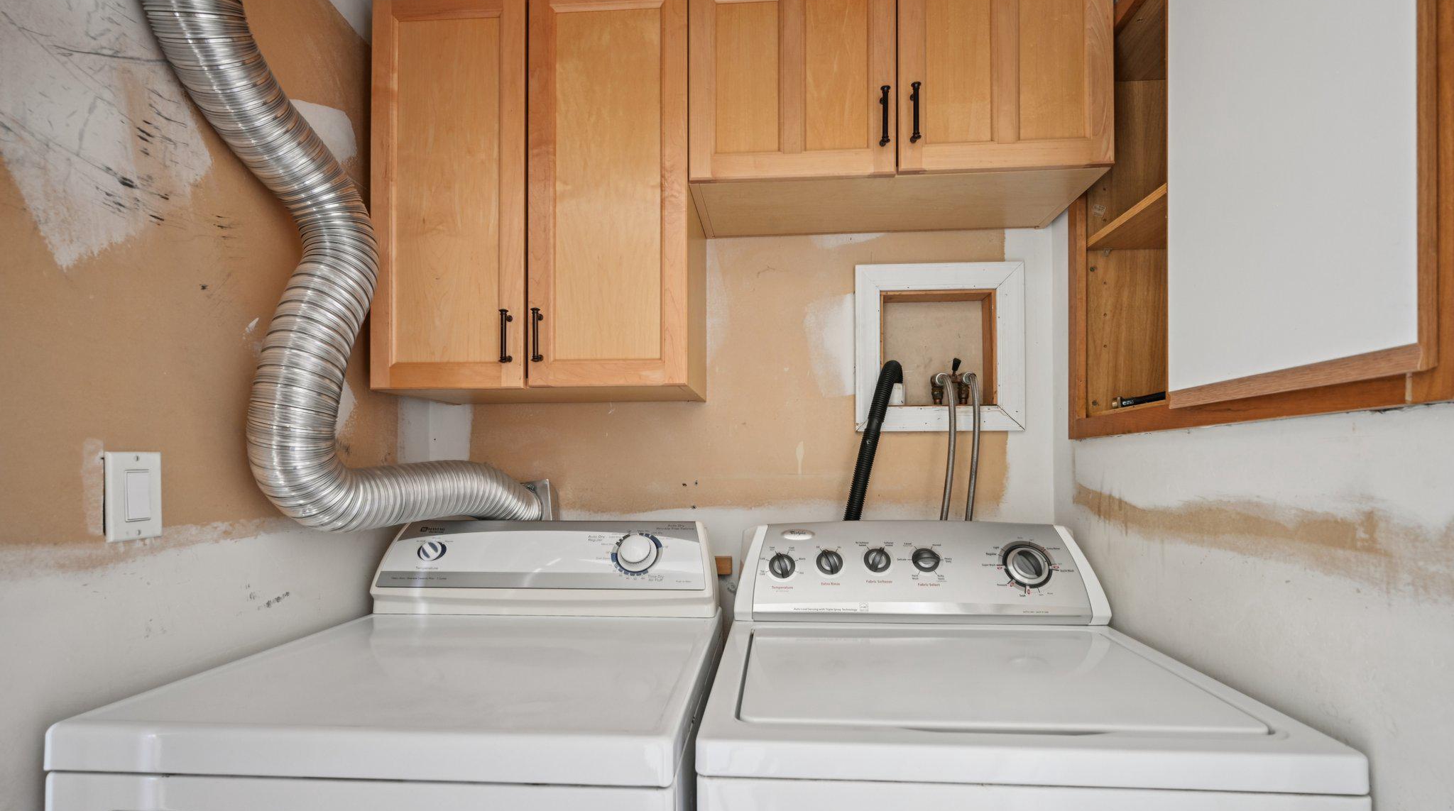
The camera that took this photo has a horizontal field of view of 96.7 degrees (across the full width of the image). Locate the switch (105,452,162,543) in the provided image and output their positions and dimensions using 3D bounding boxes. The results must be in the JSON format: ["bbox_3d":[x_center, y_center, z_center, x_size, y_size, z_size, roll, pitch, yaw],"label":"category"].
[{"bbox_3d":[-0.777,0.119,0.848,0.011,0.115,0.071,0,-3,6],"label":"switch"}]

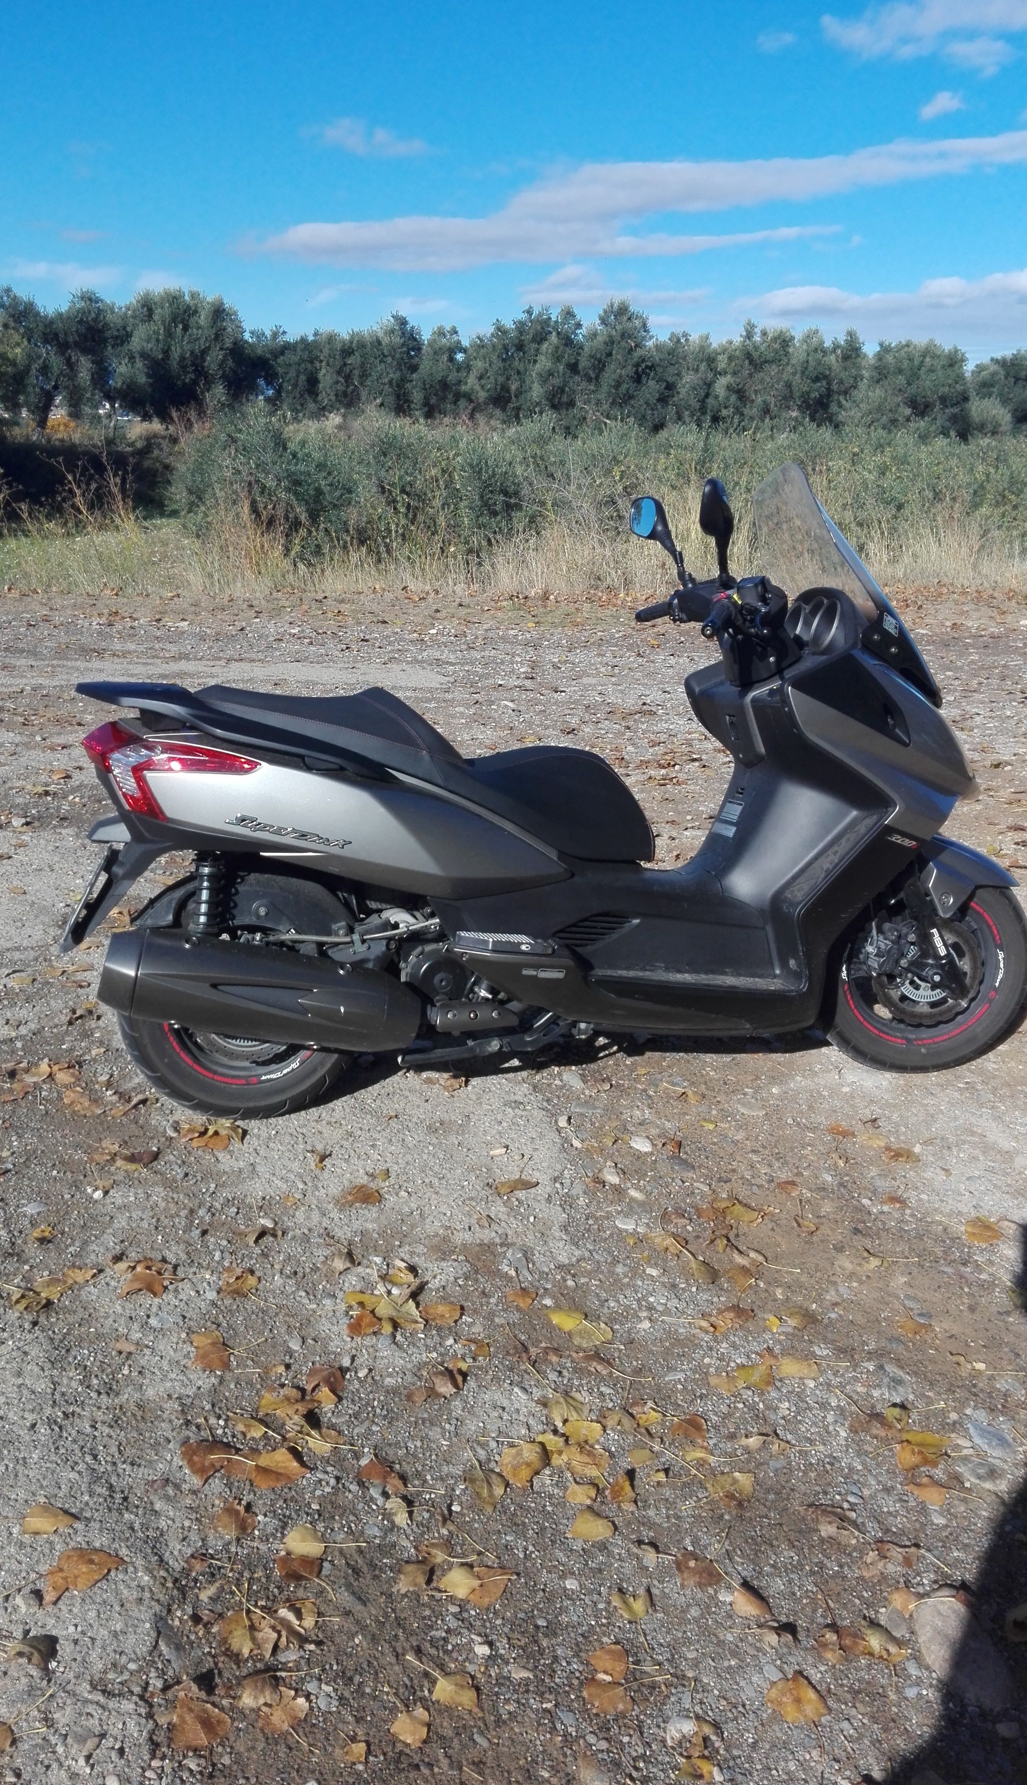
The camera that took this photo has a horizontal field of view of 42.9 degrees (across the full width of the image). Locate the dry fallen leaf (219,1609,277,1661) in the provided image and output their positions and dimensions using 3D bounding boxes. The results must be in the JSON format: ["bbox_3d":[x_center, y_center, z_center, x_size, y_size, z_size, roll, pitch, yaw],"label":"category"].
[{"bbox_3d":[-0.329,0.921,1.623,0.041,0.022,0.074,-17,26,-38],"label":"dry fallen leaf"}]

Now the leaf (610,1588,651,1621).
[{"bbox_3d":[0.154,0.914,1.677,0.050,0.018,0.039,-2,20,-5],"label":"leaf"}]

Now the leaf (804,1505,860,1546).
[{"bbox_3d":[0.450,0.889,1.844,0.070,0.018,0.051,4,21,11],"label":"leaf"}]

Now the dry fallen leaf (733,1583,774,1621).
[{"bbox_3d":[0.309,0.935,1.722,0.043,0.018,0.043,-6,21,-17],"label":"dry fallen leaf"}]

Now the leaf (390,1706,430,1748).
[{"bbox_3d":[-0.120,0.996,1.562,0.038,0.014,0.040,13,24,32],"label":"leaf"}]

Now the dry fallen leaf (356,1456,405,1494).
[{"bbox_3d":[-0.191,0.859,1.923,0.075,0.020,0.034,13,24,32],"label":"dry fallen leaf"}]

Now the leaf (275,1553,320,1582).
[{"bbox_3d":[-0.286,0.898,1.753,0.054,0.012,0.063,-11,22,-29],"label":"leaf"}]

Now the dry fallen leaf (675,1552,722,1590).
[{"bbox_3d":[0.244,0.897,1.735,0.057,0.011,0.052,-2,20,-7],"label":"dry fallen leaf"}]

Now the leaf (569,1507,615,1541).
[{"bbox_3d":[0.112,0.873,1.797,0.053,0.013,0.051,9,22,24],"label":"leaf"}]

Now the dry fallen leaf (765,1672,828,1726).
[{"bbox_3d":[0.334,0.961,1.555,0.058,0.015,0.061,-13,24,-33],"label":"dry fallen leaf"}]

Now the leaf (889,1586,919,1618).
[{"bbox_3d":[0.517,0.934,1.731,0.031,0.012,0.042,18,27,40],"label":"leaf"}]

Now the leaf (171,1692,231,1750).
[{"bbox_3d":[-0.369,0.973,1.538,0.069,0.015,0.070,1,20,2],"label":"leaf"}]

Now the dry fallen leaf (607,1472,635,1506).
[{"bbox_3d":[0.149,0.840,1.841,0.032,0.022,0.034,-6,21,-16],"label":"dry fallen leaf"}]

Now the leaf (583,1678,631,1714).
[{"bbox_3d":[0.114,0.964,1.569,0.057,0.010,0.040,3,20,8],"label":"leaf"}]

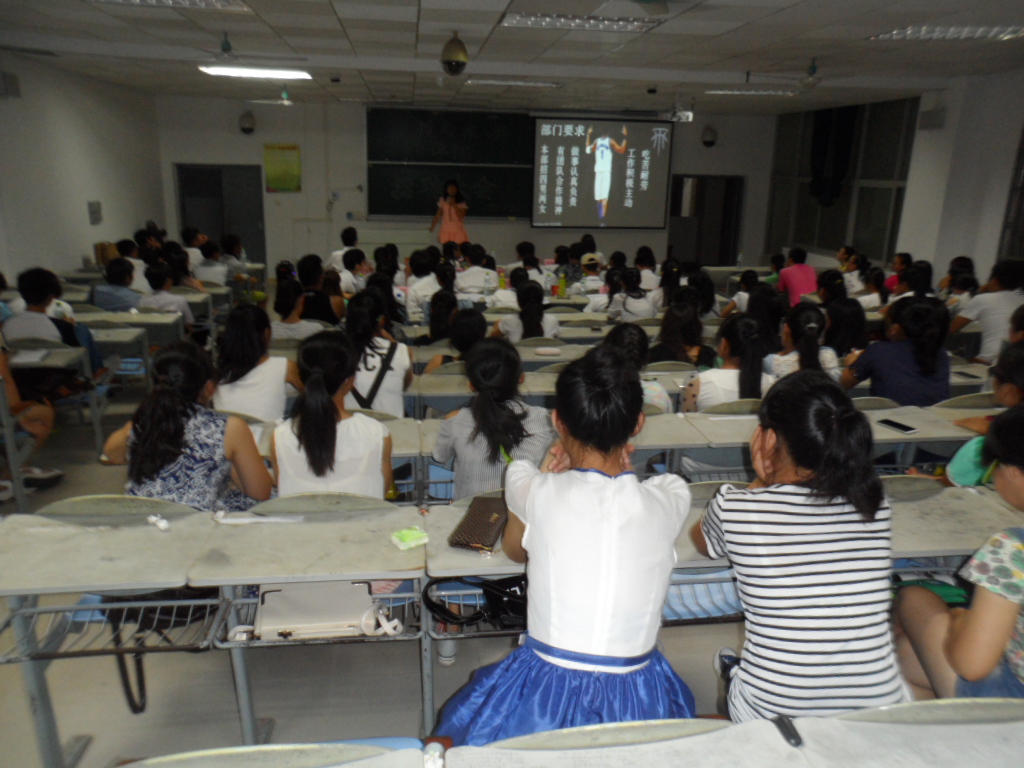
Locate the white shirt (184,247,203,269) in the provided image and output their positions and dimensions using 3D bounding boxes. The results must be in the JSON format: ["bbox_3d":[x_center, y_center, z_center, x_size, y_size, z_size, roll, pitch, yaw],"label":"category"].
[{"bbox_3d":[-4.087,-1.486,9.943,0.430,0.550,0.300,3,16,4],"label":"white shirt"}]

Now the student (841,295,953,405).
[{"bbox_3d":[1.786,0.162,3.773,0.460,1.210,0.720,-3,16,-15],"label":"student"}]

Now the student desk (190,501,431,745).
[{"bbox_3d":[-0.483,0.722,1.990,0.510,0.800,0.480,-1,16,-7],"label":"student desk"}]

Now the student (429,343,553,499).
[{"bbox_3d":[-0.067,0.405,2.626,0.430,1.150,0.720,0,16,-5],"label":"student"}]

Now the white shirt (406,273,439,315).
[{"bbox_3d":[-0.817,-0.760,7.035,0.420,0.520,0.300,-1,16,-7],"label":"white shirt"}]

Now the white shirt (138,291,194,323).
[{"bbox_3d":[-2.925,-0.520,6.548,0.460,0.540,0.300,1,16,-3],"label":"white shirt"}]

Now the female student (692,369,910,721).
[{"bbox_3d":[0.572,0.549,1.768,0.450,1.220,0.700,-2,16,-12],"label":"female student"}]

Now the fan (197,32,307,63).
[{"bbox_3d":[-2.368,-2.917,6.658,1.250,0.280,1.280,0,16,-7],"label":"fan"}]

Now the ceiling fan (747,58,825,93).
[{"bbox_3d":[2.757,-2.837,7.112,1.300,0.320,1.300,-1,16,-7],"label":"ceiling fan"}]

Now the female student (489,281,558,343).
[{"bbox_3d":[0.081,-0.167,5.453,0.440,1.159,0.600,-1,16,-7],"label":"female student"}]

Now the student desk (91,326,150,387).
[{"bbox_3d":[-3.143,-0.009,5.983,0.620,0.750,0.420,0,16,-7],"label":"student desk"}]

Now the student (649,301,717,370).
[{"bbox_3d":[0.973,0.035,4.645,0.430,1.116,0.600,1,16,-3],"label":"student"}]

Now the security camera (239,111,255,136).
[{"bbox_3d":[-4.300,-4.238,12.473,0.250,0.370,0.270,0,16,-7],"label":"security camera"}]

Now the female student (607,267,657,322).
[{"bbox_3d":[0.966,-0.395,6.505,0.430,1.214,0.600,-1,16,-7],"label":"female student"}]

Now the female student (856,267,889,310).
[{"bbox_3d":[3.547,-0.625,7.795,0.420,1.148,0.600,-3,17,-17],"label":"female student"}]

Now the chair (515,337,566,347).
[{"bbox_3d":[0.173,0.004,5.694,0.440,0.800,0.460,0,16,-7],"label":"chair"}]

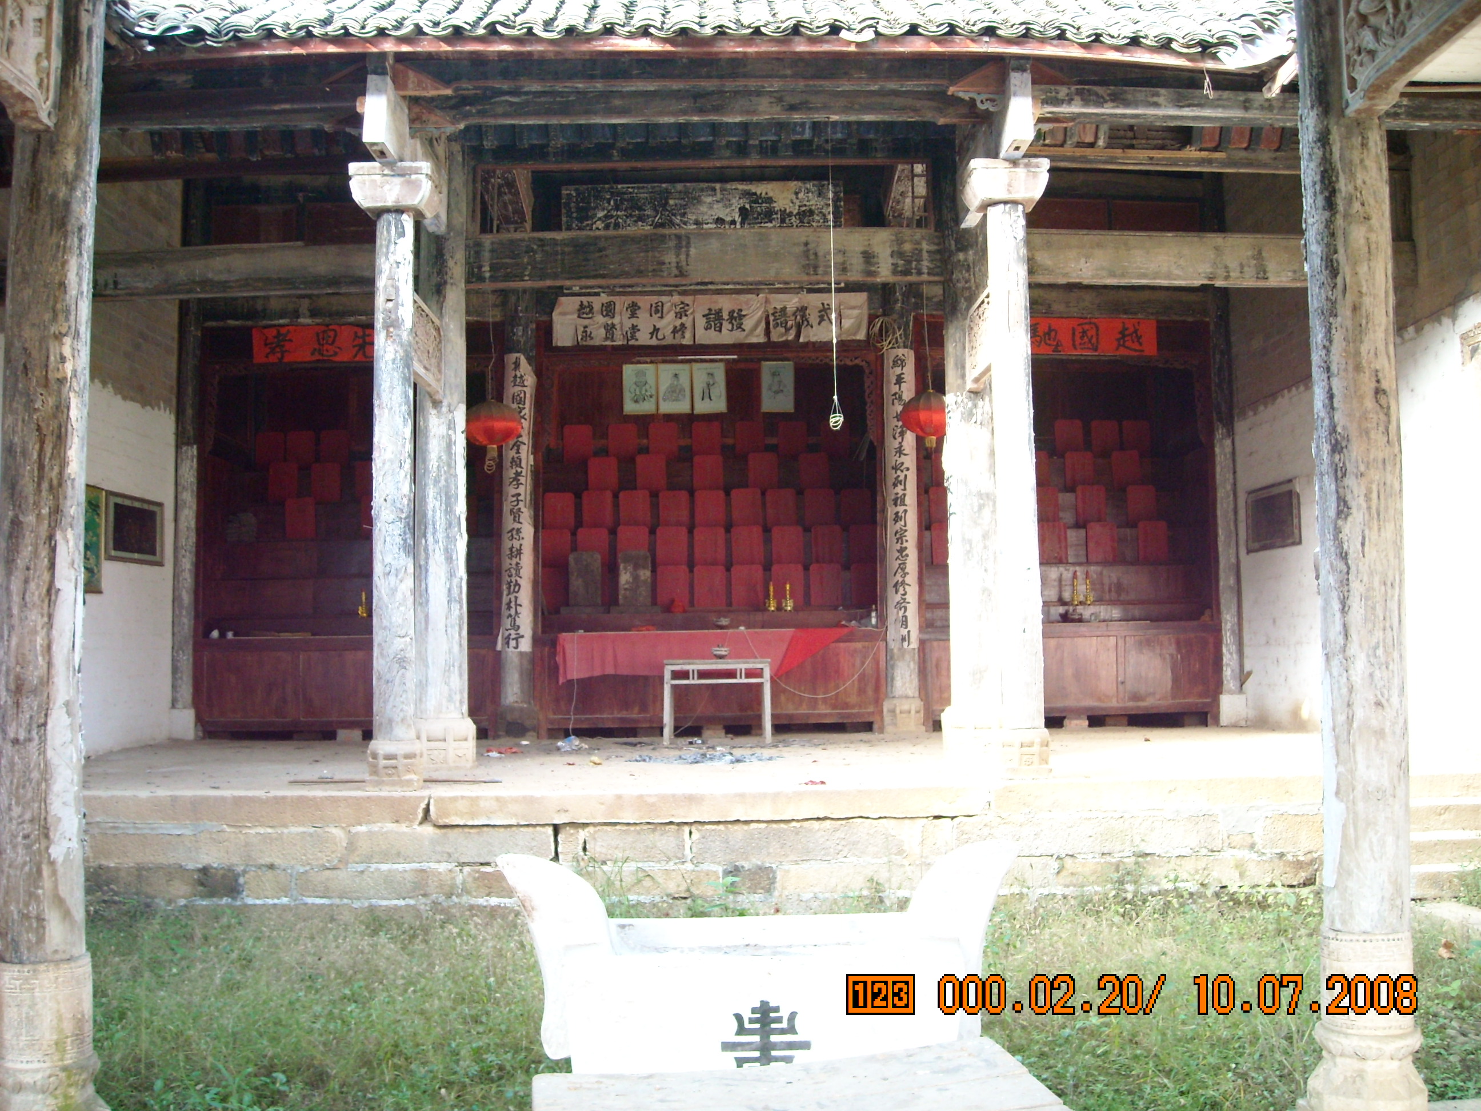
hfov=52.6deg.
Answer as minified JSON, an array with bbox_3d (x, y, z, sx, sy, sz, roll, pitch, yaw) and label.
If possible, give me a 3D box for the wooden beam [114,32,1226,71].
[{"bbox_3d":[-0.377,-2.980,8.866,6.780,0.180,0.100,-1,-4,-1],"label":"wooden beam"}]

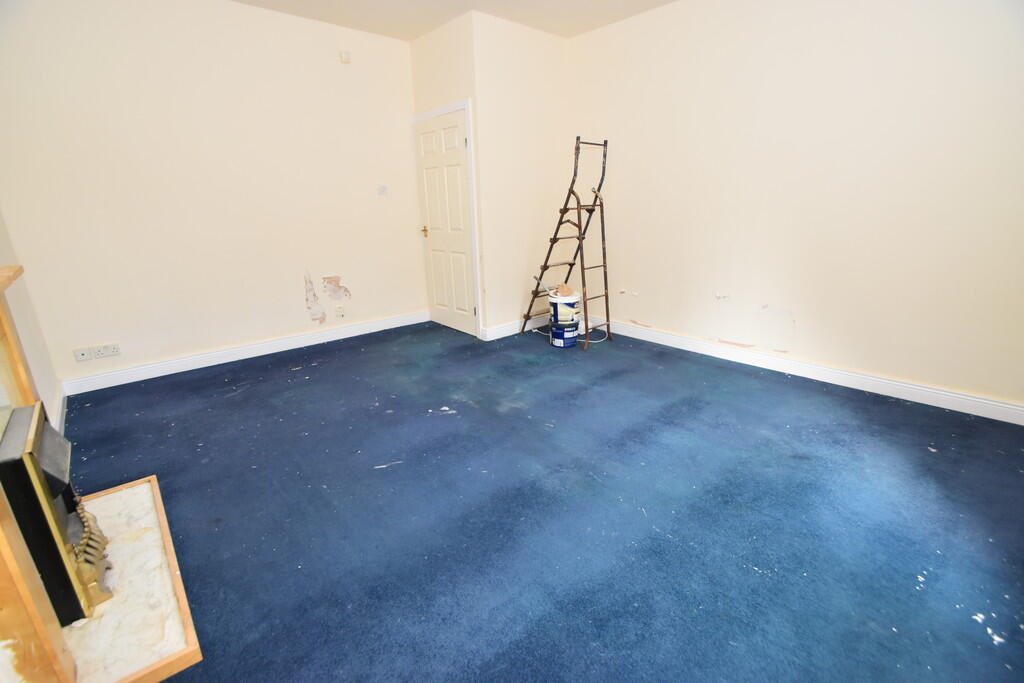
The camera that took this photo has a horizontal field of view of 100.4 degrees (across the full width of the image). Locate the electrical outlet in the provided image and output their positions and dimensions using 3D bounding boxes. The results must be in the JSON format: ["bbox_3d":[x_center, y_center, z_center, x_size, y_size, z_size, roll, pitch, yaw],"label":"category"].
[{"bbox_3d":[-2.983,0.072,3.144,0.146,0.086,0.015,-16,23,-39],"label":"electrical outlet"}]

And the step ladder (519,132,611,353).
[{"bbox_3d":[0.519,-0.892,3.976,0.446,1.753,0.832,-17,24,-40],"label":"step ladder"}]

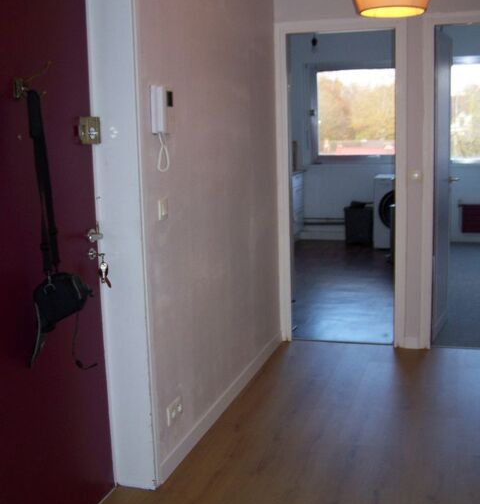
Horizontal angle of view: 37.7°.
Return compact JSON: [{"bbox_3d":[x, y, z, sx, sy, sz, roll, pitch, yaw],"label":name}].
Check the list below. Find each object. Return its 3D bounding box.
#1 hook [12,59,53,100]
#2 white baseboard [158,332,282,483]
[{"bbox_3d":[-0.631,-0.521,2.142,0.105,0.108,0.045,1,9,17],"label":"hook"},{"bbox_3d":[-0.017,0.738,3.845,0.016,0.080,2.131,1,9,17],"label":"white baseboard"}]

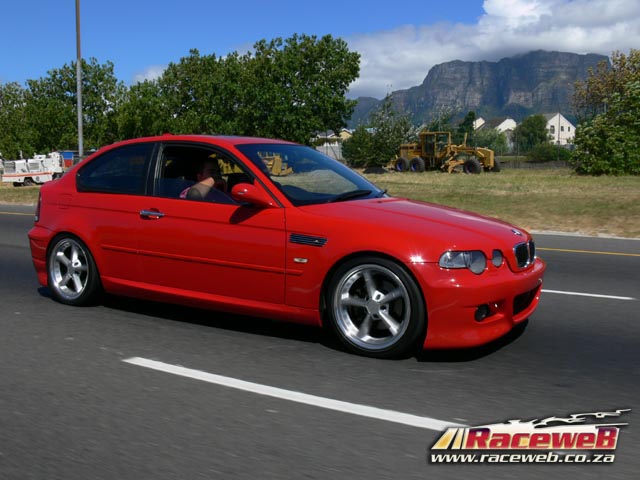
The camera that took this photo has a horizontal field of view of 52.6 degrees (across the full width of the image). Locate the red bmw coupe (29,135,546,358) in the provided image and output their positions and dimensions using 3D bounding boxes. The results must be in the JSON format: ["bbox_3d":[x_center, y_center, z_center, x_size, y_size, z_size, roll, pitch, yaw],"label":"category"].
[{"bbox_3d":[-0.418,-0.140,5.147,4.280,1.380,1.790,4,8,32],"label":"red bmw coupe"}]

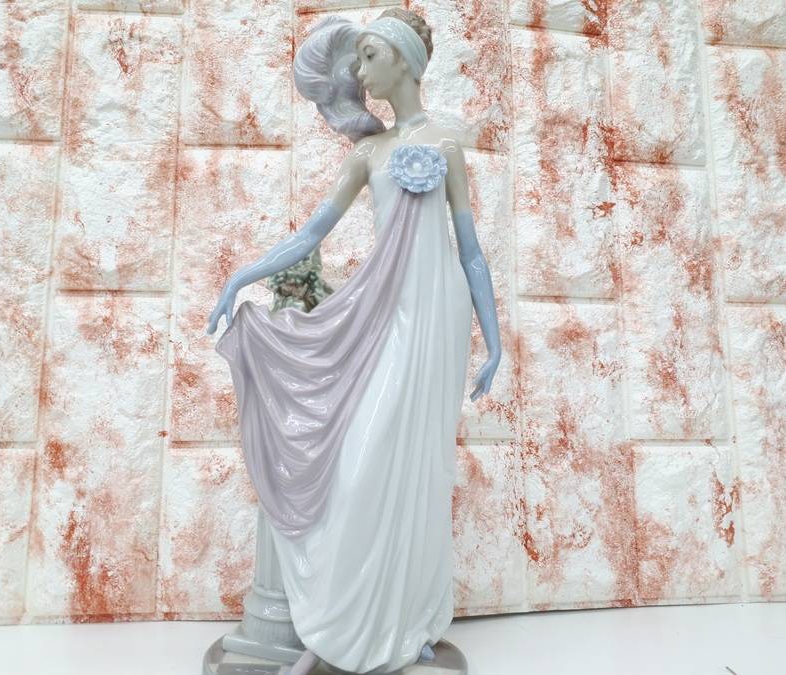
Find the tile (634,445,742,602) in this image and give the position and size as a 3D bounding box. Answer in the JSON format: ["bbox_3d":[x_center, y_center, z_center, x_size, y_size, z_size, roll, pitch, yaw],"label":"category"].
[{"bbox_3d":[0.198,0.124,0.469,0.071,0.103,0.012,1,-10,-6],"label":"tile"}]

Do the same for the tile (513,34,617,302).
[{"bbox_3d":[0.122,-0.129,0.503,0.070,0.206,0.012,1,-10,-6],"label":"tile"}]

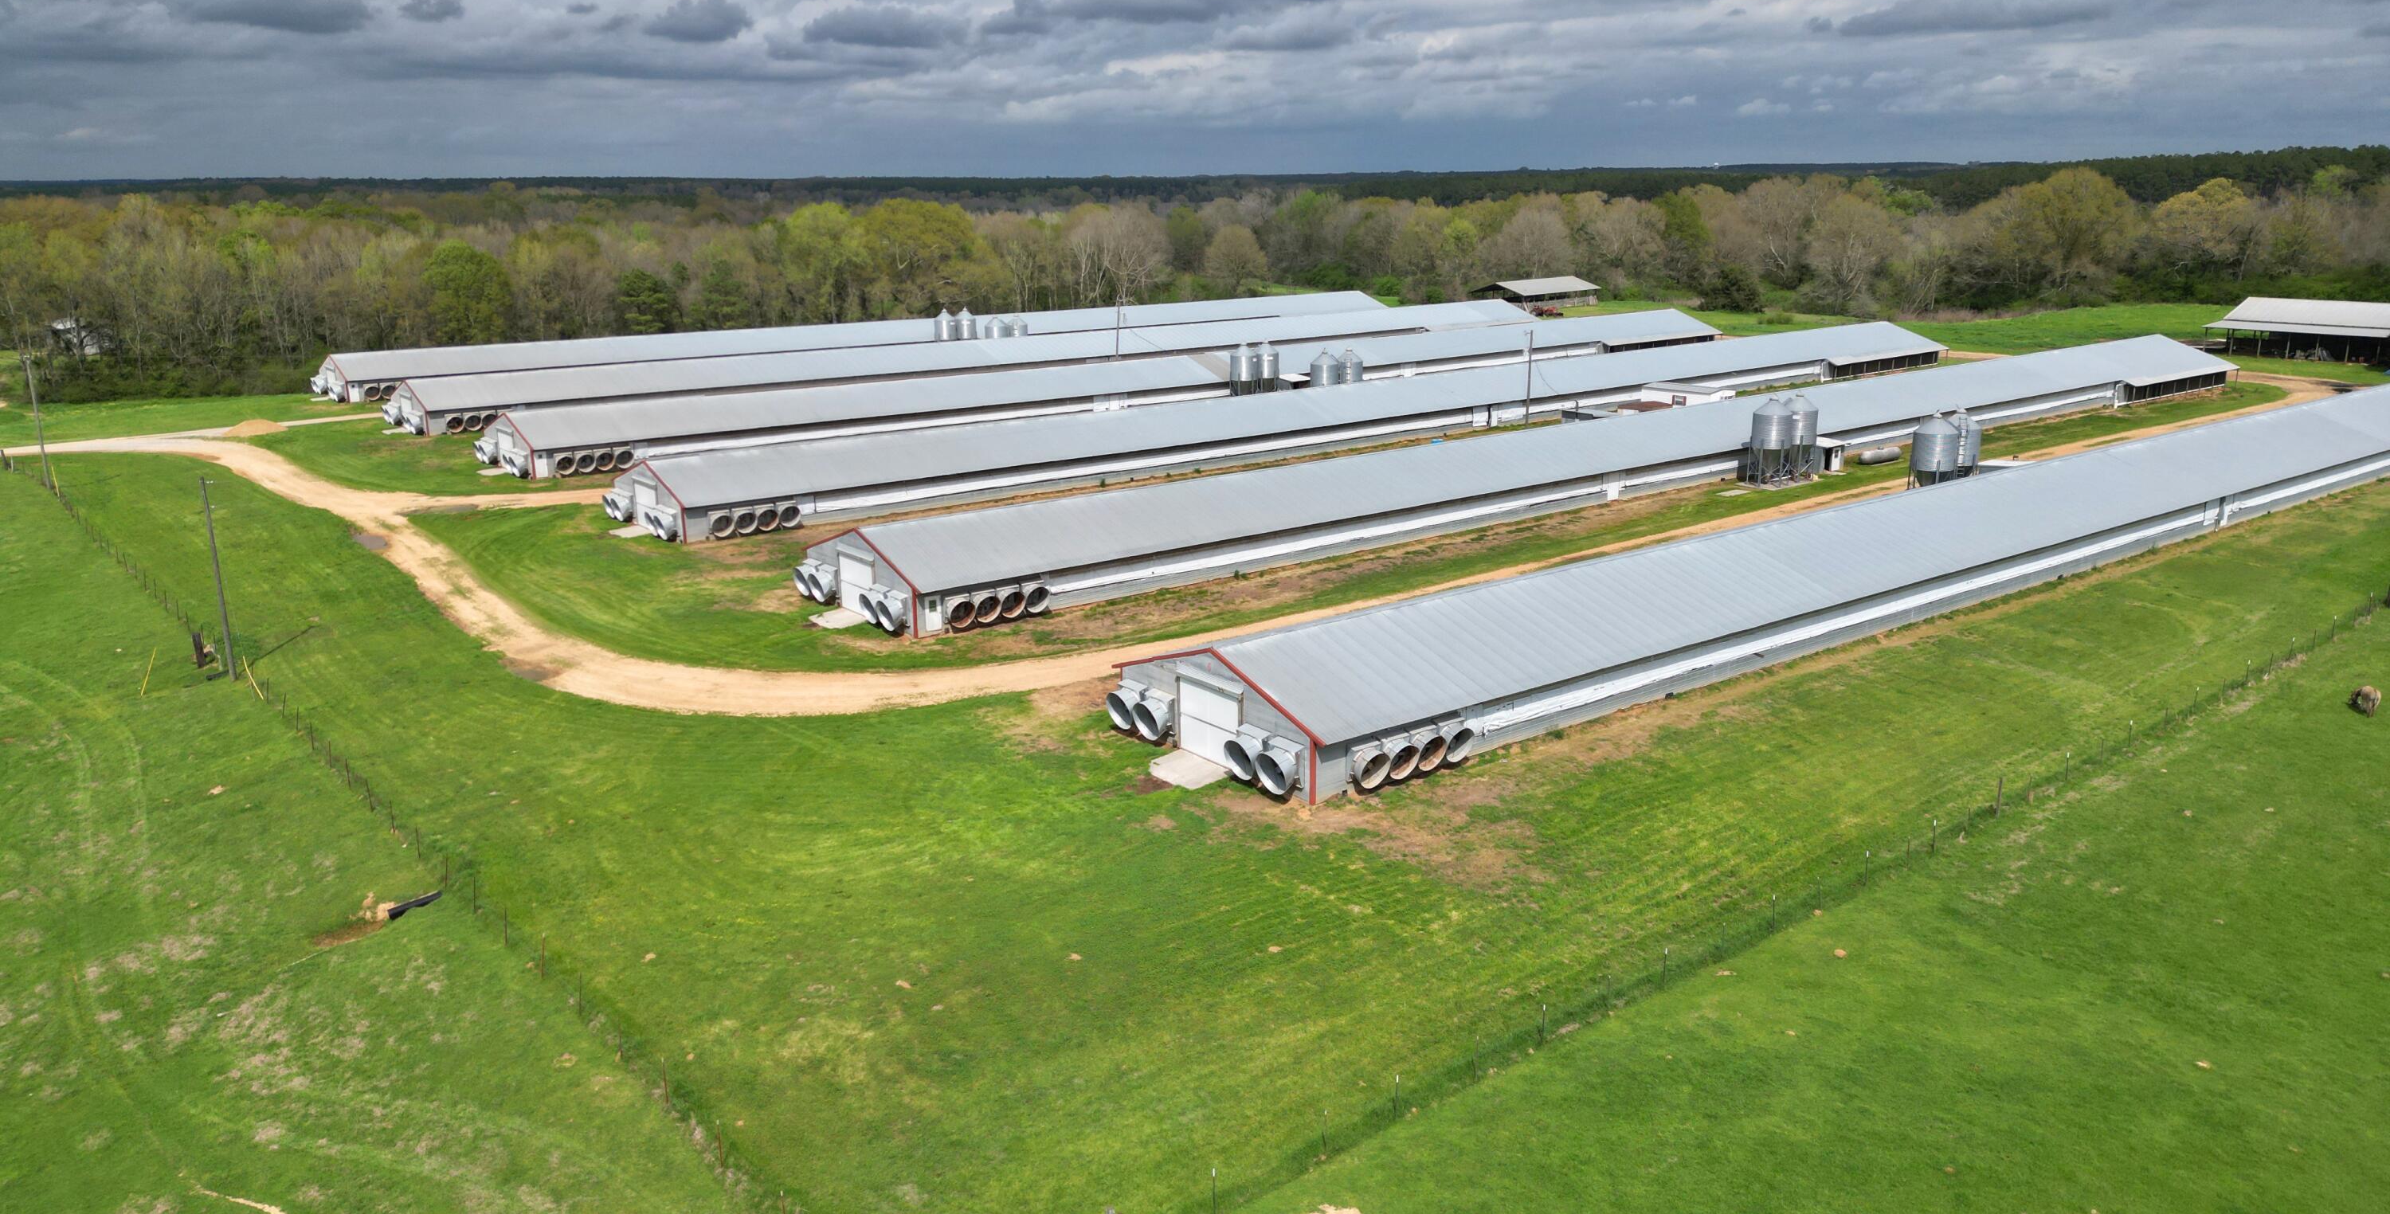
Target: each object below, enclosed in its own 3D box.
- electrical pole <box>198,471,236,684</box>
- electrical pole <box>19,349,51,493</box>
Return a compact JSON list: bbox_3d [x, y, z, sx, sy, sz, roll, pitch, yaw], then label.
[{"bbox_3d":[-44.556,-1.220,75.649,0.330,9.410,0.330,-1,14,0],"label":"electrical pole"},{"bbox_3d":[-87.266,-13.803,125.130,0.330,9.980,0.330,-1,14,0],"label":"electrical pole"}]

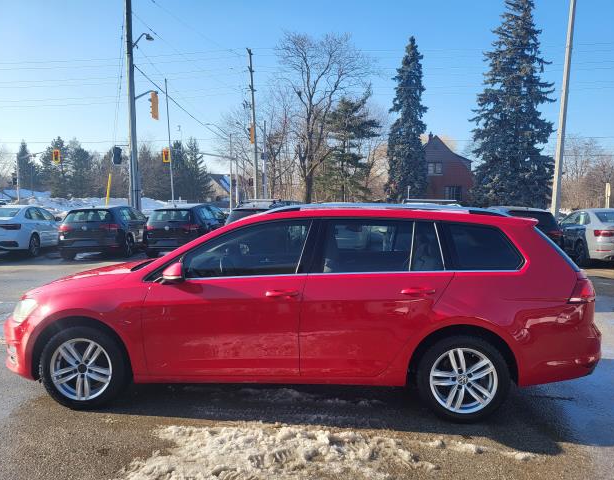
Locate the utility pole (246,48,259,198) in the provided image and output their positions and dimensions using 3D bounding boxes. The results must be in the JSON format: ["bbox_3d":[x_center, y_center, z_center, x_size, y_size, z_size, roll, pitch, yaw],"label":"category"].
[{"bbox_3d":[-3.571,-7.049,32.518,0.600,11.463,0.450,-1,5,0],"label":"utility pole"}]

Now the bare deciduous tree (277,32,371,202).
[{"bbox_3d":[1.396,-8.811,37.384,7.273,14.181,7.273,0,5,0],"label":"bare deciduous tree"}]

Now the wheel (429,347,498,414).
[{"bbox_3d":[1.054,0.935,3.268,0.450,0.450,0.180,1,5,3],"label":"wheel"}]

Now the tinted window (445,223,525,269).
[{"bbox_3d":[1.203,0.041,3.276,0.520,0.335,0.060,1,-14,3],"label":"tinted window"}]

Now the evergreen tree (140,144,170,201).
[{"bbox_3d":[-22.184,-8.583,70.364,4.600,10.380,4.600,0,4,0],"label":"evergreen tree"}]

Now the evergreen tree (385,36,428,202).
[{"bbox_3d":[9.657,-10.686,46.617,4.200,17.620,4.200,0,4,0],"label":"evergreen tree"}]

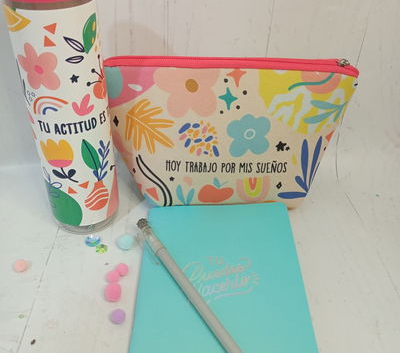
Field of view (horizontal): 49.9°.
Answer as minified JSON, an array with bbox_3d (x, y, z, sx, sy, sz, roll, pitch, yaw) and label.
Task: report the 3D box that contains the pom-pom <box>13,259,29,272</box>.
[{"bbox_3d":[-0.140,0.070,0.337,0.010,0.010,0.010,-1,40,0],"label":"pom-pom"}]

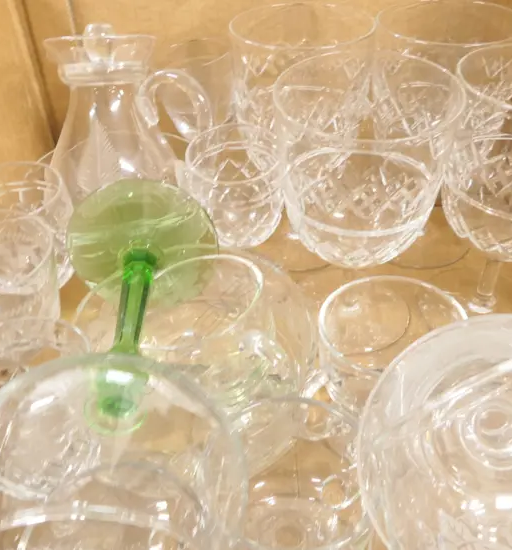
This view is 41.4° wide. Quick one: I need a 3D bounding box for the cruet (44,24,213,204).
[{"bbox_3d":[-0.074,-0.070,0.415,0.111,0.168,0.097,-3,41,0],"label":"cruet"}]

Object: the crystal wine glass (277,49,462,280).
[{"bbox_3d":[0.053,-0.021,0.348,0.085,0.156,0.085,-4,41,0],"label":"crystal wine glass"}]

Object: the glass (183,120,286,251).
[{"bbox_3d":[-0.009,-0.025,0.397,0.056,0.108,0.056,-4,41,0],"label":"glass"}]

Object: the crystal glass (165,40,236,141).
[{"bbox_3d":[-0.030,-0.076,0.432,0.050,0.136,0.050,-4,41,0],"label":"crystal glass"}]

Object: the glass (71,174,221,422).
[{"bbox_3d":[-0.047,0.029,0.242,0.075,0.075,0.162,2,31,-5],"label":"glass"}]

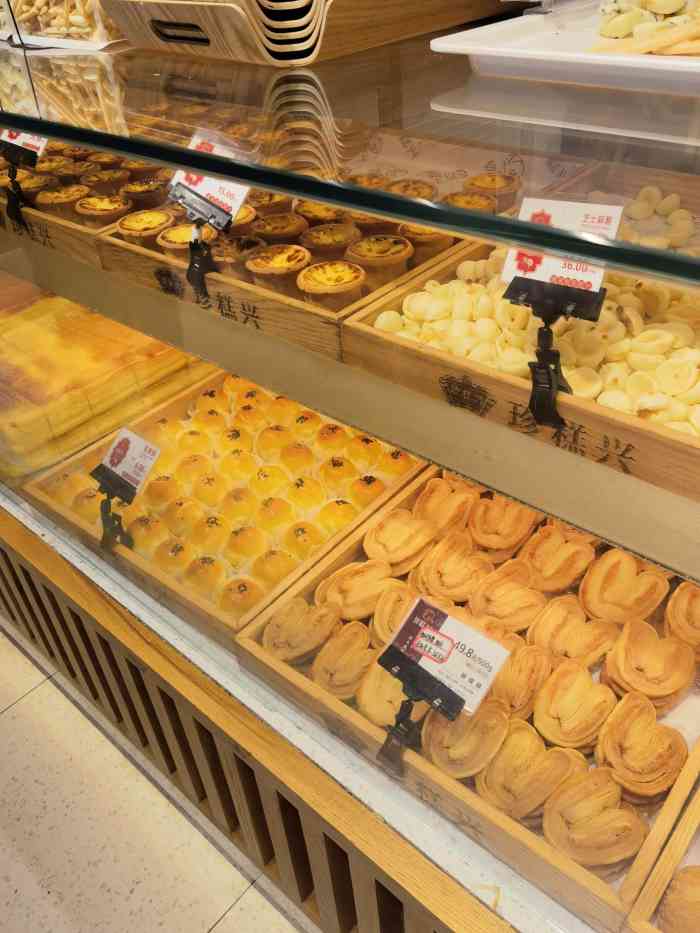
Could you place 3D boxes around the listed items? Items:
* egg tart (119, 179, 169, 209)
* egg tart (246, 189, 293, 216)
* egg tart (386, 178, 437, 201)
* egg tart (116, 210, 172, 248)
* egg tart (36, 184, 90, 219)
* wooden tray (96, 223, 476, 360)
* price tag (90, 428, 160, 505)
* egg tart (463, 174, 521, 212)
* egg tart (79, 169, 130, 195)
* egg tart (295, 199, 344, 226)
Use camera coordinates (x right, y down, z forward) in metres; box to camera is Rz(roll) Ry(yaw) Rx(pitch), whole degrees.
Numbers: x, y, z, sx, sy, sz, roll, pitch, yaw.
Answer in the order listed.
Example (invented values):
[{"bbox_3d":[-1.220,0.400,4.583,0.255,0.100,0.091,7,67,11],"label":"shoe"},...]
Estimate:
[{"bbox_3d":[-0.288,-0.376,1.030,0.072,0.038,0.072,26,47,33],"label":"egg tart"},{"bbox_3d":[-0.112,-0.348,0.976,0.072,0.031,0.072,-3,38,2],"label":"egg tart"},{"bbox_3d":[0.080,-0.338,0.944,0.072,0.031,0.072,26,47,33],"label":"egg tart"},{"bbox_3d":[-0.257,-0.296,0.926,0.072,0.038,0.072,-3,38,2],"label":"egg tart"},{"bbox_3d":[-0.399,-0.367,1.029,0.072,0.038,0.072,26,47,33],"label":"egg tart"},{"bbox_3d":[0.027,-0.343,0.999,0.406,0.052,0.578,26,47,33],"label":"wooden tray"},{"bbox_3d":[-0.244,-0.001,0.797,0.079,0.012,0.065,26,89,38],"label":"price tag"},{"bbox_3d":[0.183,-0.346,0.944,0.072,0.031,0.072,-3,38,2],"label":"egg tart"},{"bbox_3d":[-0.359,-0.411,1.081,0.072,0.038,0.072,26,47,33],"label":"egg tart"},{"bbox_3d":[-0.033,-0.309,0.922,0.072,0.038,0.072,-3,38,2],"label":"egg tart"}]

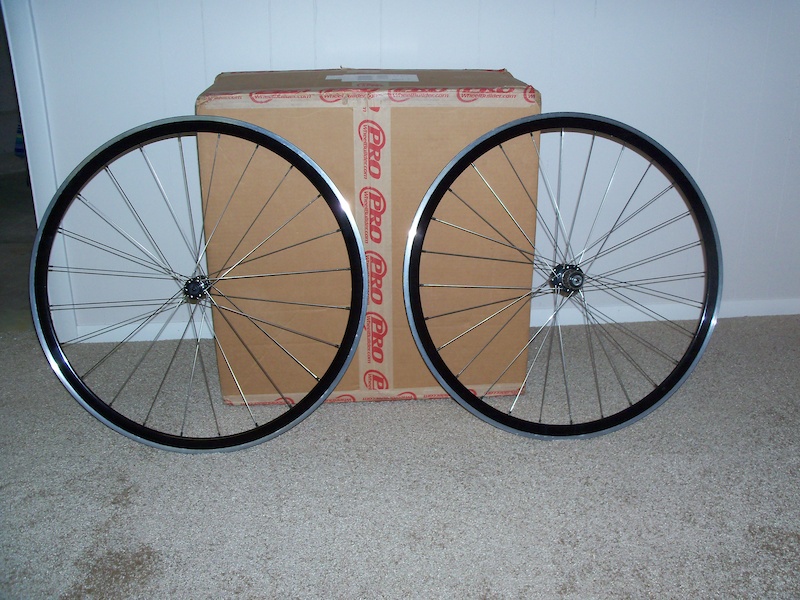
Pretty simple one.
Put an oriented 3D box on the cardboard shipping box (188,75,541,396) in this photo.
[{"bbox_3d":[-0.064,-0.152,1.800,0.652,0.655,0.350,-2,21,-3],"label":"cardboard shipping box"}]

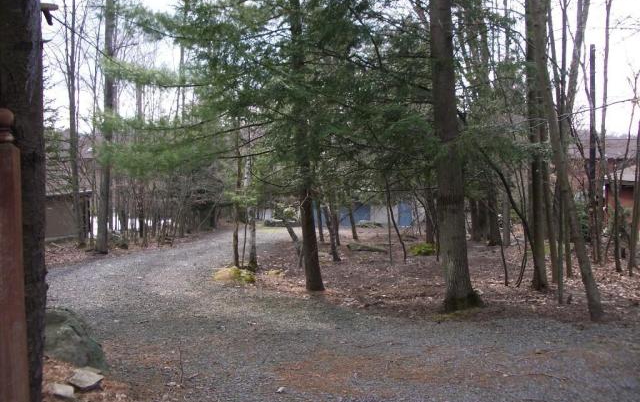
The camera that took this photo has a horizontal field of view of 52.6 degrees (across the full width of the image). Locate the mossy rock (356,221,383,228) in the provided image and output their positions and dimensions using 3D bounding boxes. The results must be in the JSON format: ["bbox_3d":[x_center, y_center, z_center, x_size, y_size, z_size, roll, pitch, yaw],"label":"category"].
[{"bbox_3d":[2.945,1.389,38.492,1.500,0.279,0.900,0,0,0],"label":"mossy rock"}]

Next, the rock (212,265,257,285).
[{"bbox_3d":[-1.698,1.460,12.848,0.847,0.338,0.593,0,0,0],"label":"rock"}]

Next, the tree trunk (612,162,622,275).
[{"bbox_3d":[6.871,0.381,14.946,0.162,2.494,0.162,0,0,0],"label":"tree trunk"}]

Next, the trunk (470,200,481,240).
[{"bbox_3d":[6.325,0.793,26.321,0.366,1.708,0.366,0,0,0],"label":"trunk"}]

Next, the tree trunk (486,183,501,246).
[{"bbox_3d":[6.416,0.499,23.928,0.425,2.293,0.425,0,0,0],"label":"tree trunk"}]

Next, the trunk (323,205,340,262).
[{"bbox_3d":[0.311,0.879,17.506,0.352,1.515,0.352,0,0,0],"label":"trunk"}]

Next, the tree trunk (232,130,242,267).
[{"bbox_3d":[-2.022,-0.061,15.862,0.184,3.383,0.184,0,0,0],"label":"tree trunk"}]

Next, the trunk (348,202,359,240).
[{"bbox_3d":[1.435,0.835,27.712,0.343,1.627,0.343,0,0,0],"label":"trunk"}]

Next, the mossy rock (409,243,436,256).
[{"bbox_3d":[3.174,1.489,20.041,0.841,0.314,0.631,0,0,0],"label":"mossy rock"}]

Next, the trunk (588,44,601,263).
[{"bbox_3d":[7.170,-1.241,16.901,0.222,5.746,0.222,0,0,0],"label":"trunk"}]

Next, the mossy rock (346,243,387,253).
[{"bbox_3d":[1.491,1.513,20.756,1.245,0.268,0.498,0,0,0],"label":"mossy rock"}]

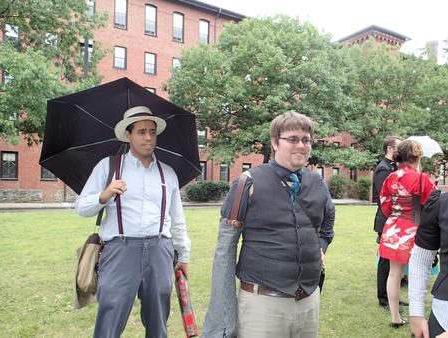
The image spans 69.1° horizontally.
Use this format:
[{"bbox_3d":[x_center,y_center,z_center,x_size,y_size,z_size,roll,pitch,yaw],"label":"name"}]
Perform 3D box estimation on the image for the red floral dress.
[{"bbox_3d":[1.740,0.425,3.050,0.360,0.910,0.480,3,-3,-45],"label":"red floral dress"}]

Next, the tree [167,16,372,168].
[{"bbox_3d":[3.200,-4.500,23.500,14.200,13.300,13.000,0,-2,0],"label":"tree"}]

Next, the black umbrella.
[{"bbox_3d":[-0.570,-0.044,1.860,0.940,0.930,0.570,0,39,-10],"label":"black umbrella"}]

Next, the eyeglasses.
[{"bbox_3d":[0.315,-0.127,1.475,0.145,0.042,0.140,1,-3,-22],"label":"eyeglasses"}]

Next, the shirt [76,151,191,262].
[{"bbox_3d":[-0.487,0.205,1.770,0.570,0.610,0.360,2,-3,-28],"label":"shirt"}]

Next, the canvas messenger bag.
[{"bbox_3d":[-0.660,0.345,1.790,0.240,0.820,0.340,1,-3,-25],"label":"canvas messenger bag"}]

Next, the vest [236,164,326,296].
[{"bbox_3d":[0.258,0.284,1.500,0.430,0.600,0.320,1,-3,-25],"label":"vest"}]

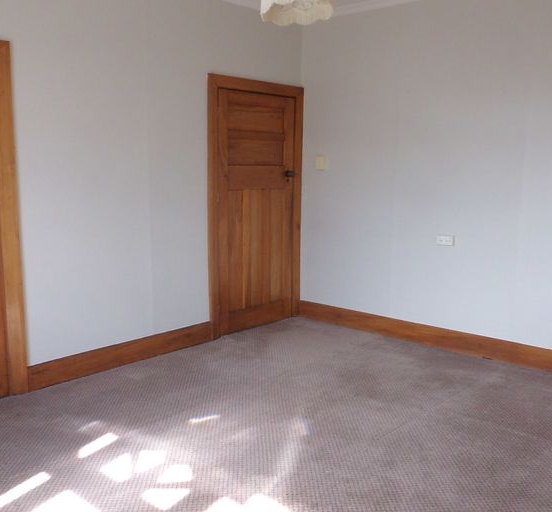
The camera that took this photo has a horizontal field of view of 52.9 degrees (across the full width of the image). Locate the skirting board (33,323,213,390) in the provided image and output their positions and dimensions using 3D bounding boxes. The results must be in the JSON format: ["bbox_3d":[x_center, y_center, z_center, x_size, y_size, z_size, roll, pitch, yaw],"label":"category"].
[{"bbox_3d":[-0.988,0.653,3.789,0.025,0.150,1.429,8,11,41],"label":"skirting board"}]

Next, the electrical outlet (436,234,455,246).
[{"bbox_3d":[1.255,-0.115,4.078,0.128,0.076,0.015,8,11,41],"label":"electrical outlet"}]

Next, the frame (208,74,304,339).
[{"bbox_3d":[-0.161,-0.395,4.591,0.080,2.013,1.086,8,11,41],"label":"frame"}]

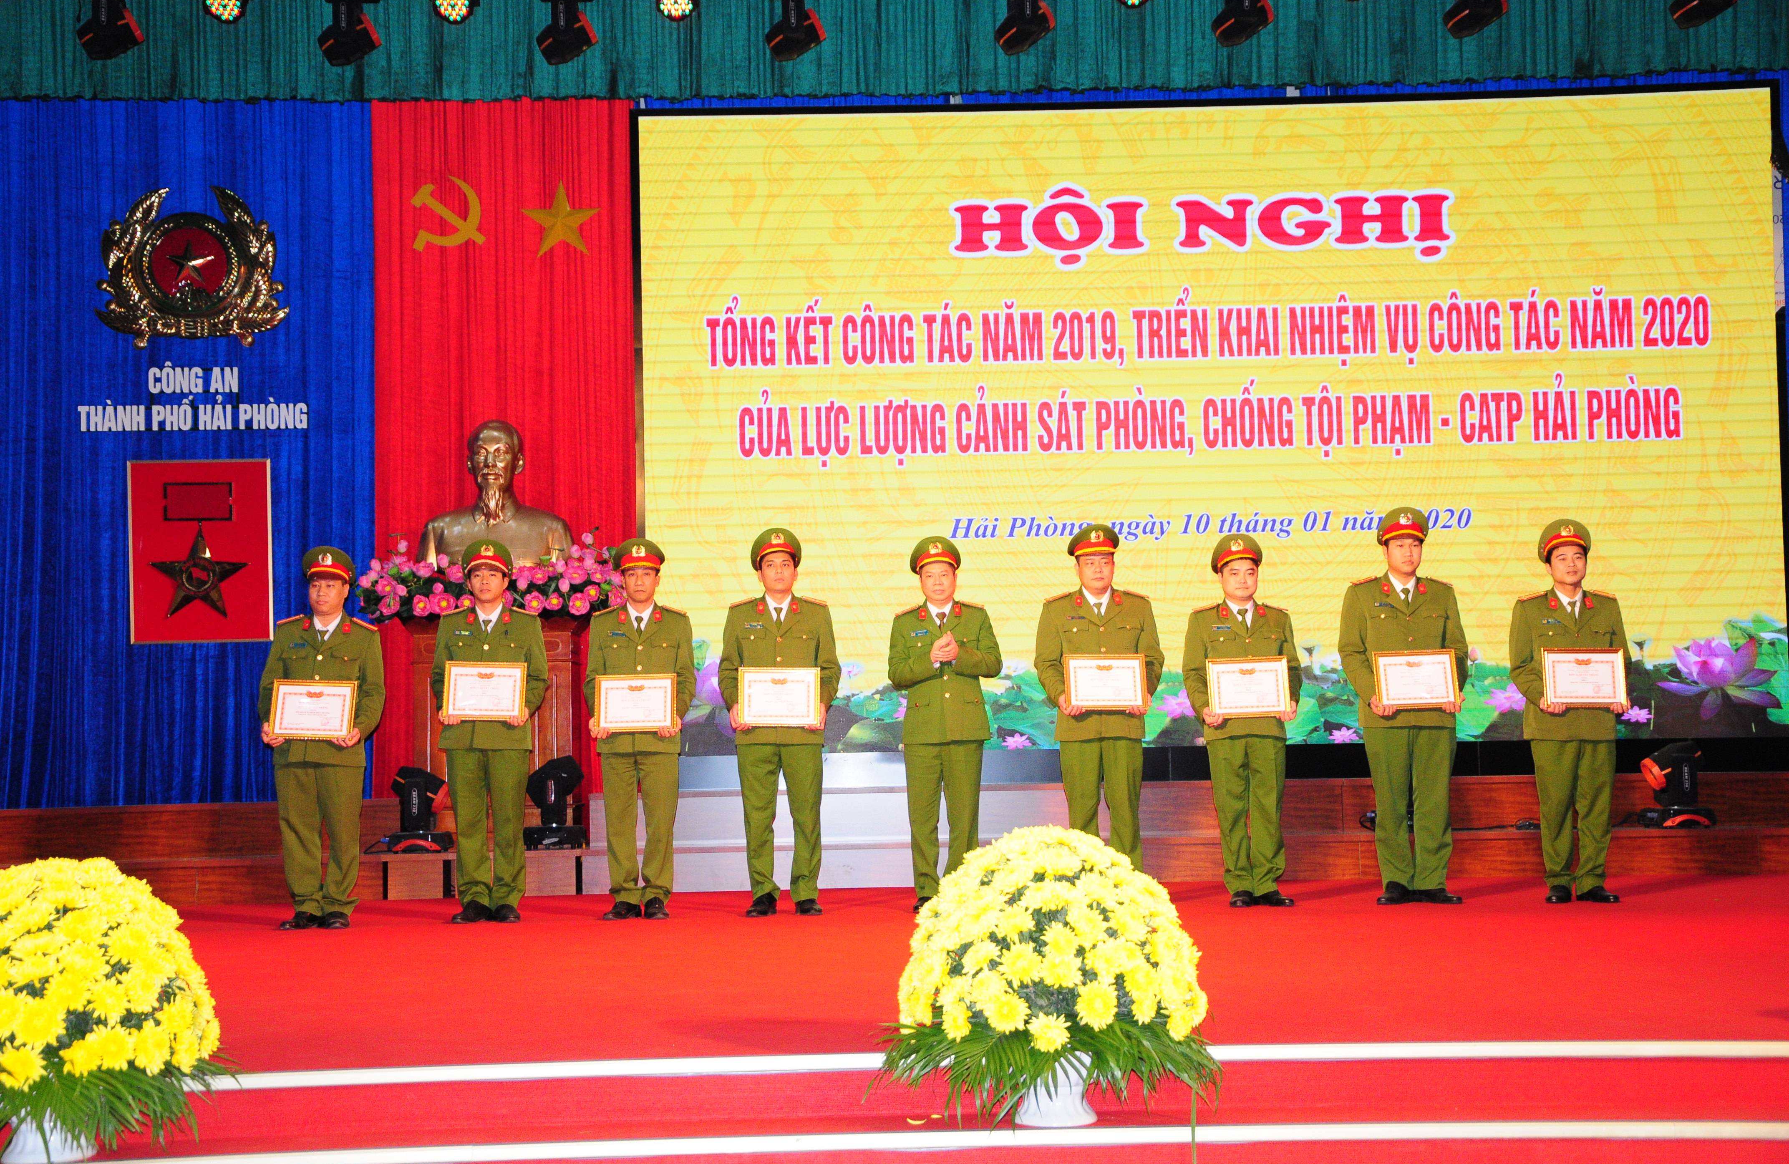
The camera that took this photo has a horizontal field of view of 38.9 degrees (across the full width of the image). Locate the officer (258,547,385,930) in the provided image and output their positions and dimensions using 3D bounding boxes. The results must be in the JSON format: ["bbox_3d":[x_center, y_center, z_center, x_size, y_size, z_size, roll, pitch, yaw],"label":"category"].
[{"bbox_3d":[-2.652,0.711,11.700,0.594,1.751,0.390,-1,-1,7],"label":"officer"}]

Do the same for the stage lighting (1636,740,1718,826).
[{"bbox_3d":[3.916,1.015,12.670,0.320,0.404,0.320,-1,0,-9],"label":"stage lighting"}]

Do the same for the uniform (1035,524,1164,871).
[{"bbox_3d":[0.953,0.621,11.800,0.550,1.769,0.400,-1,0,-1],"label":"uniform"}]

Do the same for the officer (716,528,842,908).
[{"bbox_3d":[-0.535,0.646,11.750,0.571,1.791,0.390,-1,-1,0],"label":"officer"}]

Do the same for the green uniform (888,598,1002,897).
[{"bbox_3d":[0.238,0.768,11.800,0.504,1.377,0.380,-1,0,2],"label":"green uniform"}]

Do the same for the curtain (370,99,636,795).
[{"bbox_3d":[-2.038,-0.694,13.200,1.302,3.600,0.150,-1,0,0],"label":"curtain"}]

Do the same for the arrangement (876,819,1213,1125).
[{"bbox_3d":[0.474,1.212,7.800,1.055,0.922,0.980,-1,-1,0],"label":"arrangement"}]

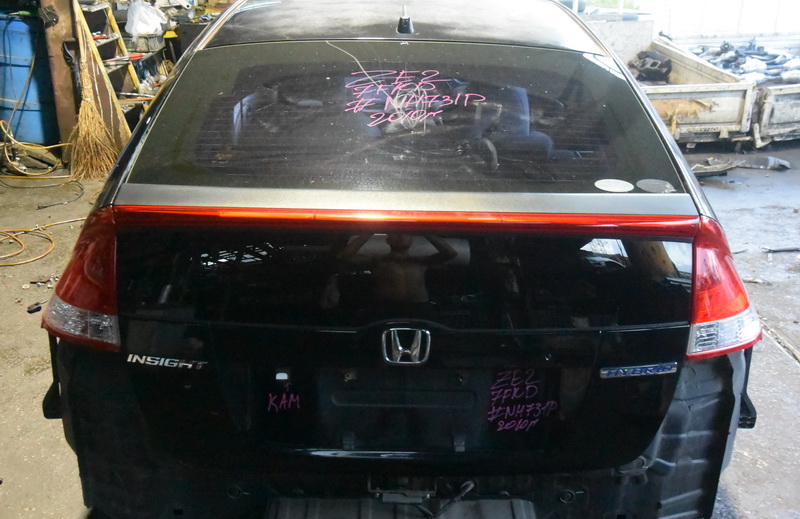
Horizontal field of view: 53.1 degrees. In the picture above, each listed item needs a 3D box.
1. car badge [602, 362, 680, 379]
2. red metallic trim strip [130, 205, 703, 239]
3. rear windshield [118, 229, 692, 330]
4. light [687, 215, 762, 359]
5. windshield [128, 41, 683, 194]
[{"bbox_3d":[0.459,0.210,1.530,0.160,0.024,0.011,-2,13,-12],"label":"car badge"},{"bbox_3d":[0.013,-0.069,1.541,1.165,0.062,0.100,1,17,0],"label":"red metallic trim strip"},{"bbox_3d":[0.009,0.037,1.535,1.135,0.195,0.091,1,2,0],"label":"rear windshield"},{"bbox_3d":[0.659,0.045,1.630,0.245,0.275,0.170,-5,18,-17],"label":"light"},{"bbox_3d":[0.019,-0.344,1.853,1.141,0.055,0.722,1,39,0],"label":"windshield"}]

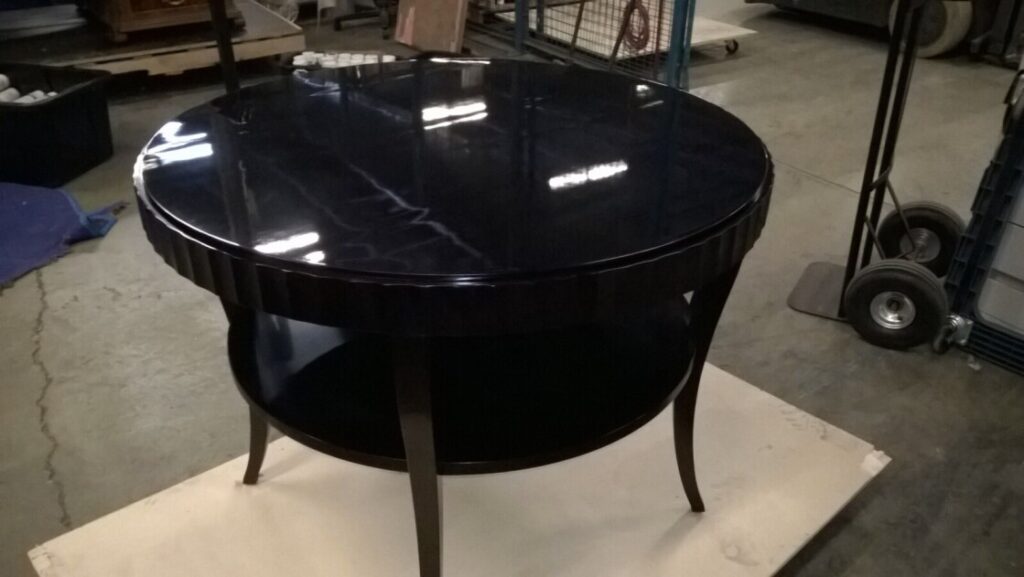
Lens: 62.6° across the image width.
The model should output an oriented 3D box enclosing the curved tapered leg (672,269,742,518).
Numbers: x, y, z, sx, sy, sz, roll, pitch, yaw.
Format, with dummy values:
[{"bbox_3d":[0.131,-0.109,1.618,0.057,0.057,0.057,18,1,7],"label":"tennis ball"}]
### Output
[{"bbox_3d":[0.345,0.160,1.522,0.090,0.655,0.052,3,29,4],"label":"curved tapered leg"}]

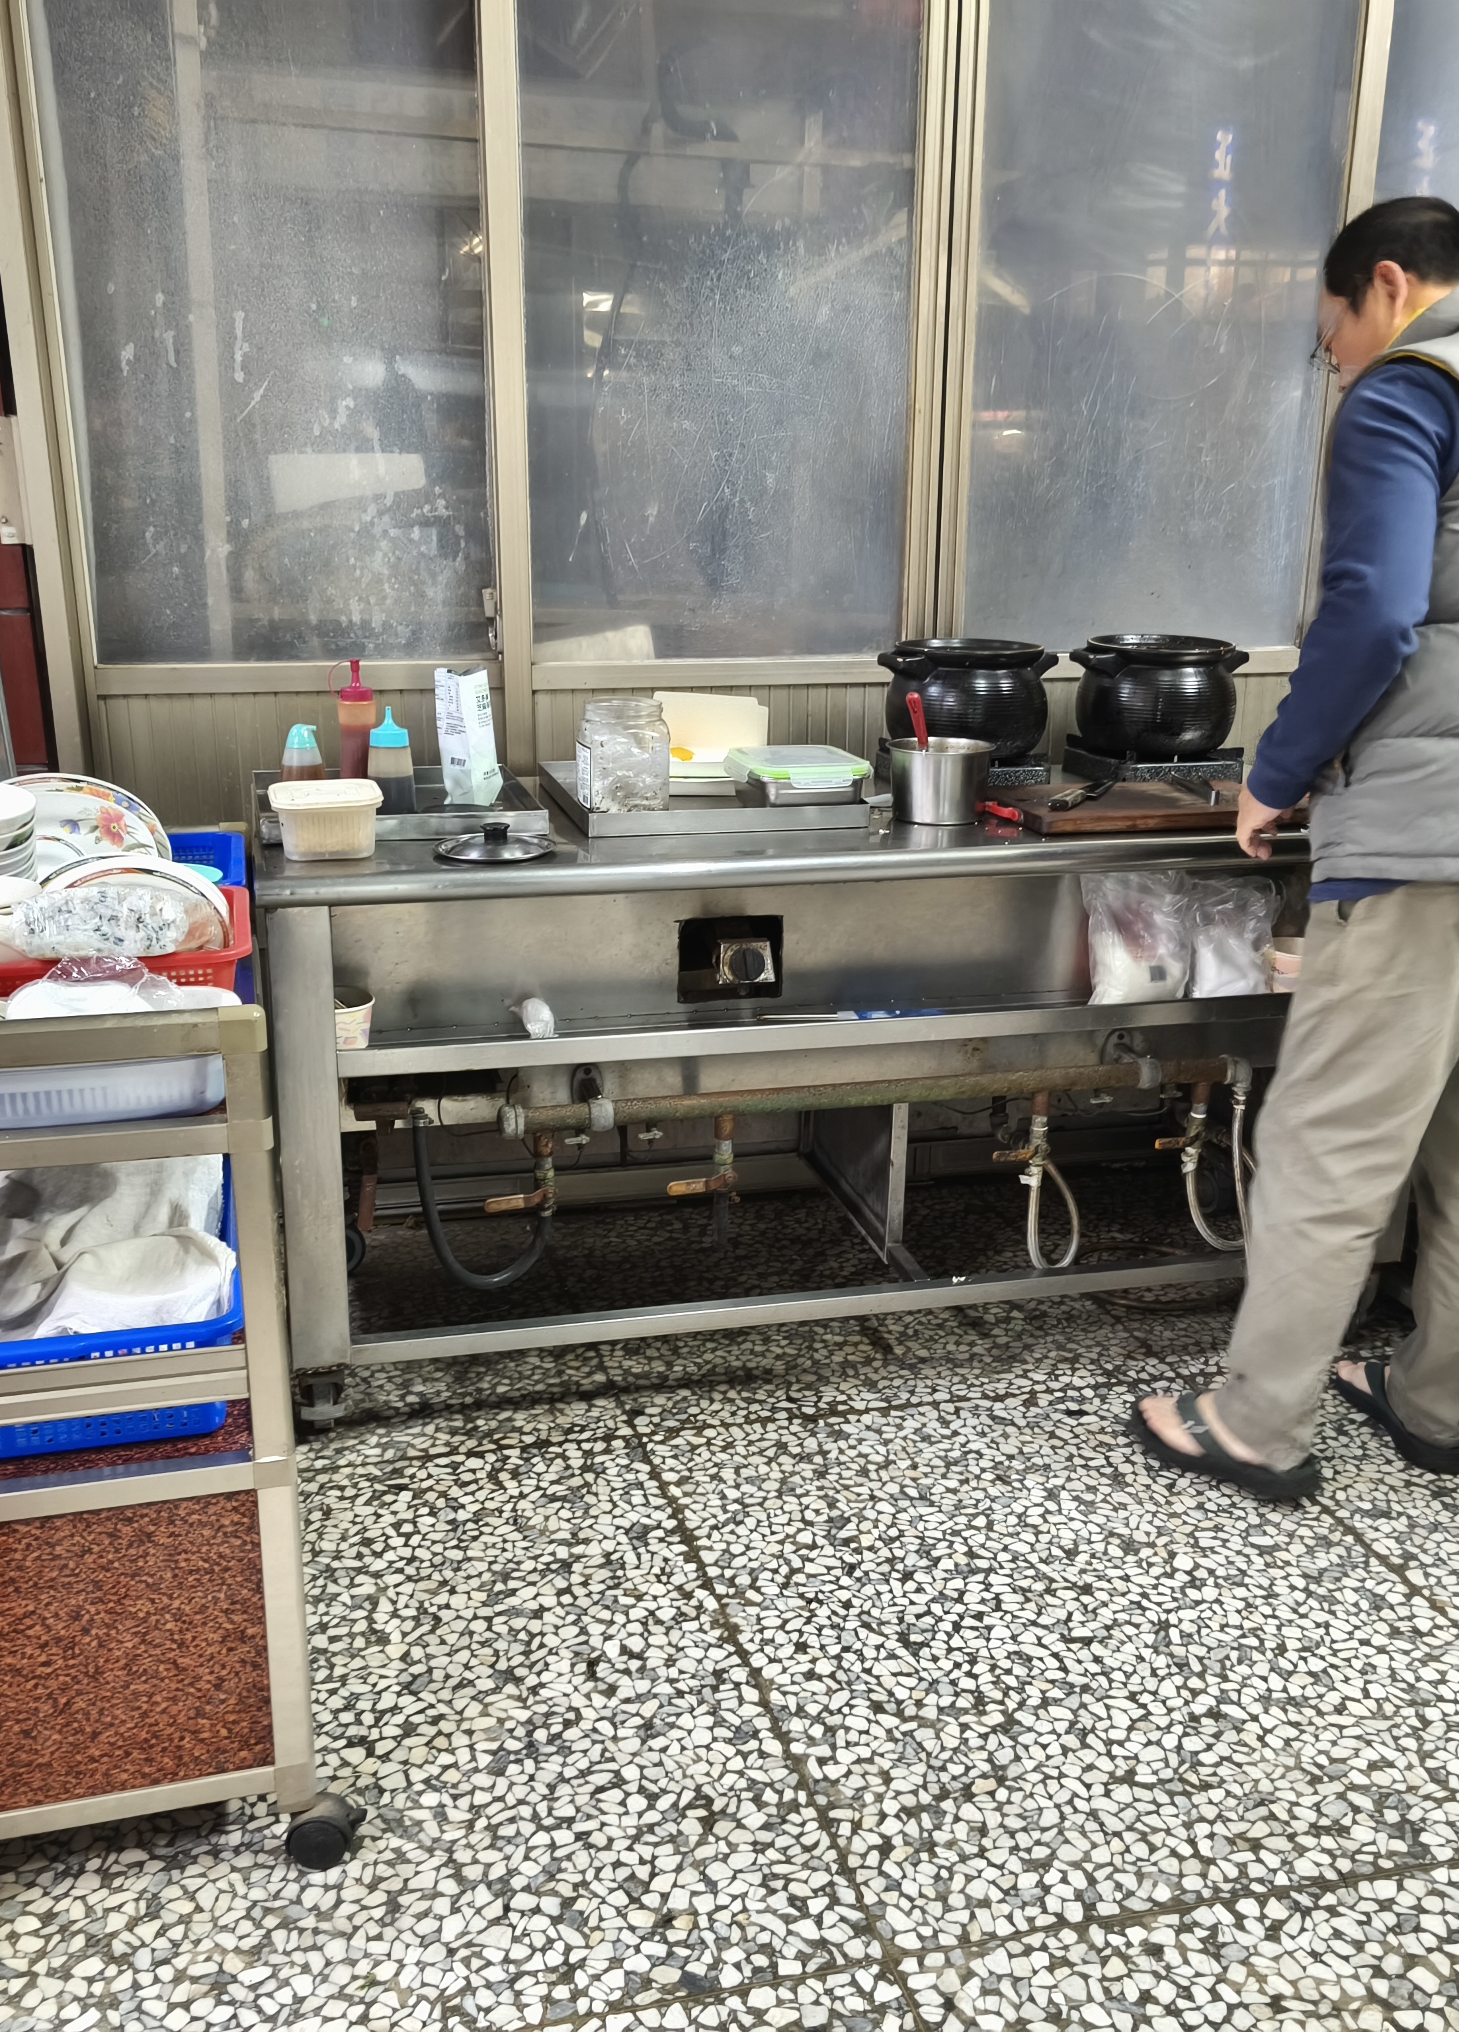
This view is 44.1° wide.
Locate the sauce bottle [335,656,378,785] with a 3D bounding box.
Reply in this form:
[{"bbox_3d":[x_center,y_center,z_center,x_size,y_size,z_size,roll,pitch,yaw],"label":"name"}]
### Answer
[{"bbox_3d":[-0.550,-0.417,2.668,0.059,0.214,0.059,-4,18,-14],"label":"sauce bottle"}]

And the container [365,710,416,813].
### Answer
[{"bbox_3d":[-0.488,-0.362,2.596,0.066,0.160,0.066,-4,18,-12],"label":"container"}]

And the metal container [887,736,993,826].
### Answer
[{"bbox_3d":[0.314,-0.353,2.685,0.158,0.112,0.158,0,18,0],"label":"metal container"}]

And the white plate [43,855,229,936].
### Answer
[{"bbox_3d":[-0.599,-0.070,1.775,0.210,0.027,0.210,-6,56,-18],"label":"white plate"}]

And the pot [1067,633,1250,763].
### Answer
[{"bbox_3d":[0.710,-0.531,2.983,0.325,0.168,0.280,-7,19,-21],"label":"pot"}]

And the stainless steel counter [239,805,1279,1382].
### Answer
[{"bbox_3d":[0.169,0.059,2.903,1.737,0.815,0.672,-4,18,-12],"label":"stainless steel counter"}]

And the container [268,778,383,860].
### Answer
[{"bbox_3d":[-0.546,-0.267,2.439,0.148,0.085,0.150,-4,18,-12],"label":"container"}]

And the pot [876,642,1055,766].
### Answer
[{"bbox_3d":[0.397,-0.524,3.006,0.315,0.188,0.272,-4,18,-14],"label":"pot"}]

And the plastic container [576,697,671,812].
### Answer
[{"bbox_3d":[-0.152,-0.381,2.615,0.132,0.147,0.132,-4,18,-14],"label":"plastic container"}]

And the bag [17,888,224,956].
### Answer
[{"bbox_3d":[-0.574,-0.088,1.679,0.185,0.070,0.100,-4,18,-14],"label":"bag"}]

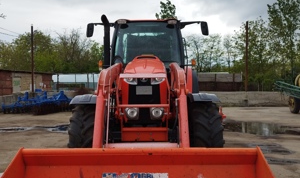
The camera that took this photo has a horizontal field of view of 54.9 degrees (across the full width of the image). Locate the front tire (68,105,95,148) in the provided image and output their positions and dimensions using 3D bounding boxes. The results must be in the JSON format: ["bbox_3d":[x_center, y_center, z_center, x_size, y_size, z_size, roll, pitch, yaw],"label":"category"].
[{"bbox_3d":[-0.850,0.755,4.300,0.420,1.200,1.200,0,2,1],"label":"front tire"}]

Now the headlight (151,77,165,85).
[{"bbox_3d":[0.097,-0.093,3.600,0.170,0.110,0.140,0,2,-6],"label":"headlight"}]

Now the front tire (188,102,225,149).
[{"bbox_3d":[0.765,0.755,4.300,0.420,1.200,1.200,0,2,1],"label":"front tire"}]

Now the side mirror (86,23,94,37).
[{"bbox_3d":[-1.133,-1.114,5.500,0.160,0.265,0.080,1,2,20],"label":"side mirror"}]

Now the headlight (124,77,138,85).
[{"bbox_3d":[-0.231,-0.093,3.600,0.170,0.110,0.140,0,2,8],"label":"headlight"}]

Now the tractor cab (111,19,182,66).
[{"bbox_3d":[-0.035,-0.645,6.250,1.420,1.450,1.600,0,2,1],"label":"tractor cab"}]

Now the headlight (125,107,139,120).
[{"bbox_3d":[-0.214,0.294,3.530,0.165,0.150,0.120,0,2,1],"label":"headlight"}]

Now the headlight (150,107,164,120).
[{"bbox_3d":[0.092,0.294,3.530,0.165,0.150,0.120,0,2,1],"label":"headlight"}]

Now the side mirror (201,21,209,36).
[{"bbox_3d":[1.047,-1.146,5.500,0.160,0.265,0.080,-1,2,-20],"label":"side mirror"}]

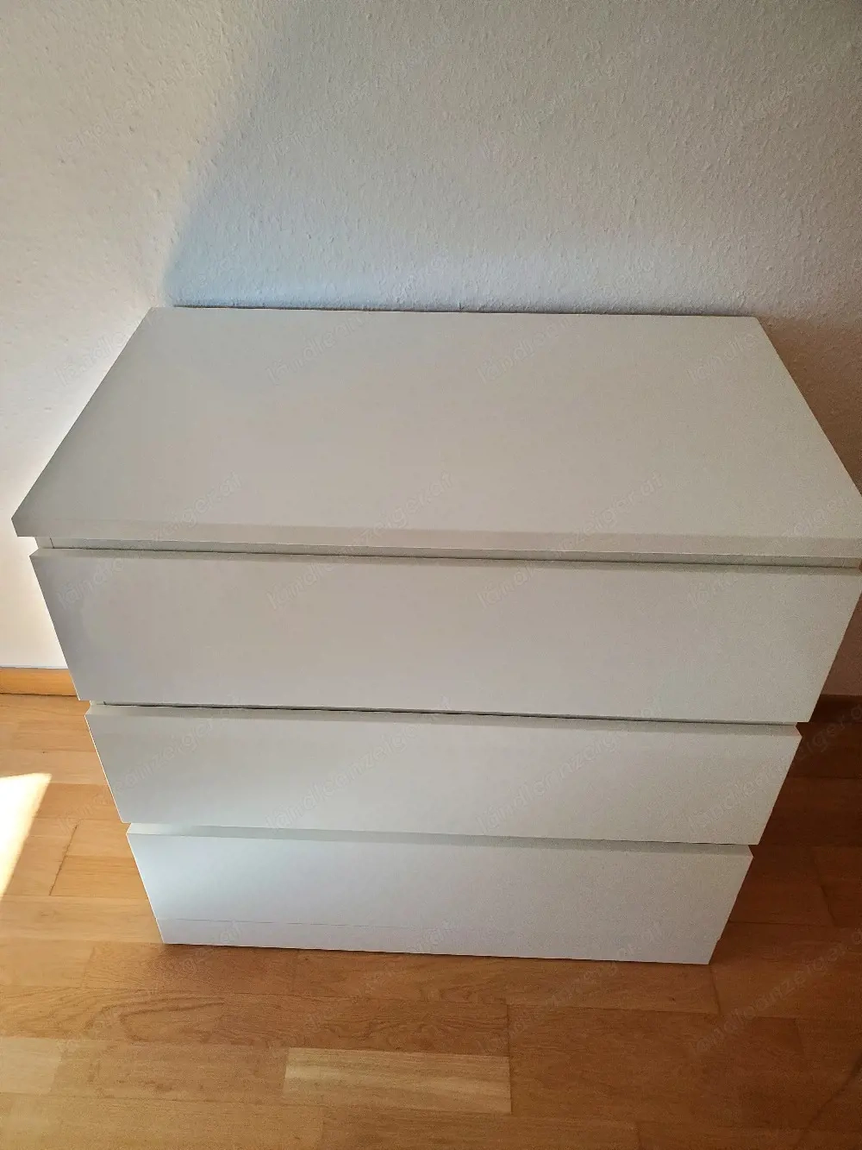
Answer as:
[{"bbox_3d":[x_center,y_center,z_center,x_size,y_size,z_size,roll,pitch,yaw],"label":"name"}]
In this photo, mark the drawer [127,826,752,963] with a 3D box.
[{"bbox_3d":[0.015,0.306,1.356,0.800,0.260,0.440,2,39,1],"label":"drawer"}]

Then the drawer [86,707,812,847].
[{"bbox_3d":[0.018,0.107,1.193,0.800,0.205,0.440,2,39,1],"label":"drawer"}]

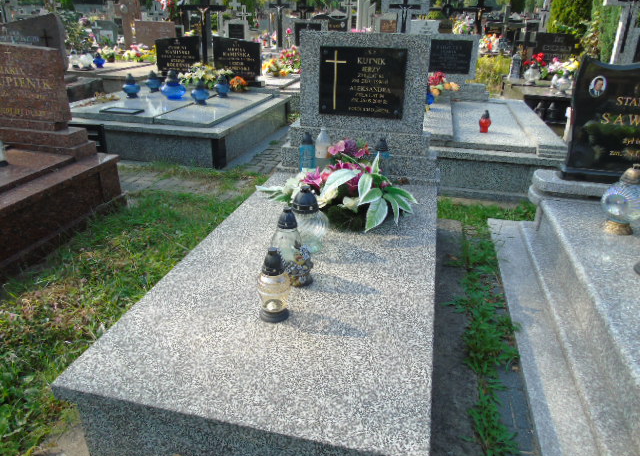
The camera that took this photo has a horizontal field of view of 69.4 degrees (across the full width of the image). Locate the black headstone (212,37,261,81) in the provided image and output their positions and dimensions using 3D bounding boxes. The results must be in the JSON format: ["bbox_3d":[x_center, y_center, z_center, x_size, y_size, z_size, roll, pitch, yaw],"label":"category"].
[{"bbox_3d":[-1.158,-2.358,6.450,0.700,0.580,0.100,8,26,17],"label":"black headstone"}]

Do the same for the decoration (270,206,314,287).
[{"bbox_3d":[-0.105,0.059,1.718,0.165,0.288,0.150,-5,25,-10],"label":"decoration"}]

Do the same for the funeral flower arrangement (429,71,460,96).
[{"bbox_3d":[1.477,-1.711,5.550,0.420,0.340,0.320,6,25,12],"label":"funeral flower arrangement"}]

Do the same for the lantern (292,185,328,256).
[{"bbox_3d":[-0.043,-0.043,1.962,0.162,0.272,0.162,0,24,0],"label":"lantern"}]

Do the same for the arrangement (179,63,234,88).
[{"bbox_3d":[-1.510,-2.016,6.150,0.720,0.350,0.380,6,25,12],"label":"arrangement"}]

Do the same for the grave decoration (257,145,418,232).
[{"bbox_3d":[0.097,-0.228,2.350,0.780,0.290,0.480,6,25,12],"label":"grave decoration"}]

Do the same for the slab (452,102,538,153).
[{"bbox_3d":[1.663,-1.059,4.677,0.640,0.060,2.030,7,25,14],"label":"slab"}]

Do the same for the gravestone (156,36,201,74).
[{"bbox_3d":[-2.051,-2.501,6.700,0.680,0.560,0.100,3,25,6],"label":"gravestone"}]

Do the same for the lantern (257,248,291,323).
[{"bbox_3d":[-0.151,0.178,1.501,0.109,0.250,0.109,0,24,0],"label":"lantern"}]

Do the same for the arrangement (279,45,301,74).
[{"bbox_3d":[-0.514,-2.981,8.200,0.460,0.520,0.380,6,25,12],"label":"arrangement"}]

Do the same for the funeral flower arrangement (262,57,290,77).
[{"bbox_3d":[-0.744,-2.760,7.900,0.460,0.340,0.350,6,25,12],"label":"funeral flower arrangement"}]

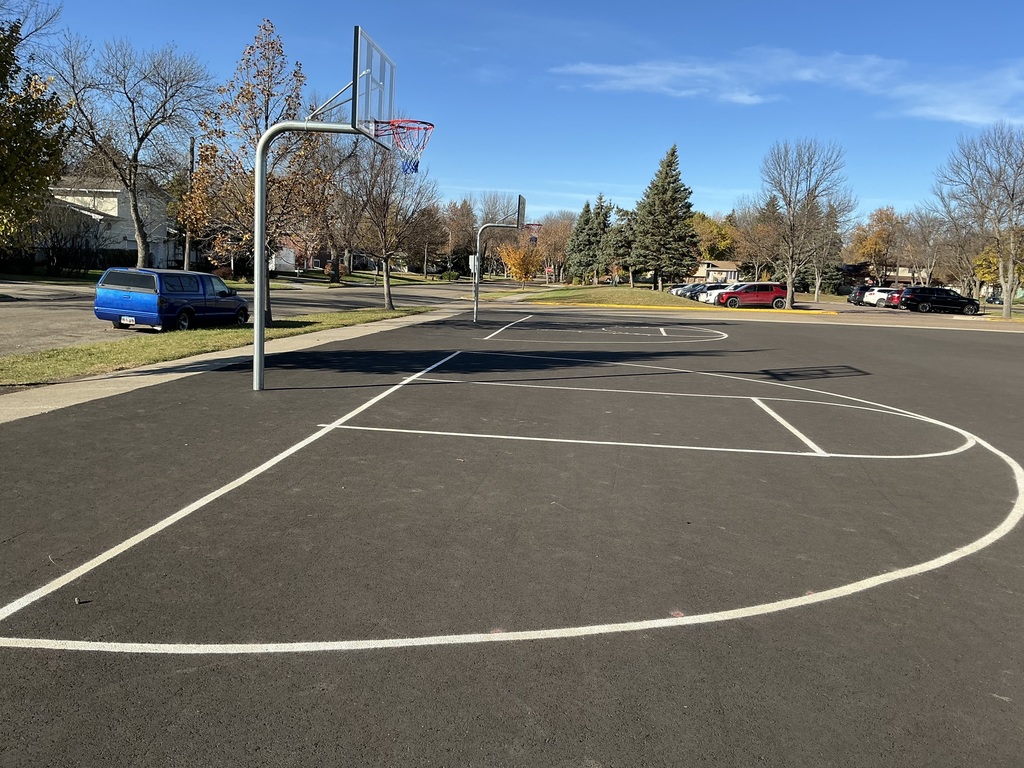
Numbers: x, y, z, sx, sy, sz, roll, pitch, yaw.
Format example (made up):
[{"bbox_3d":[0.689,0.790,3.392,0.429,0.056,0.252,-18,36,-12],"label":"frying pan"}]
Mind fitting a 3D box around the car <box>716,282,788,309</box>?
[{"bbox_3d":[16.750,-6.030,56.700,5.180,1.790,2.000,3,8,4],"label":"car"}]

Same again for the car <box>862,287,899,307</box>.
[{"bbox_3d":[33.897,-7.631,73.500,4.900,1.740,1.930,3,7,5],"label":"car"}]

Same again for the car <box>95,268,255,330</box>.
[{"bbox_3d":[-9.050,-2.380,22.800,1.780,1.600,5.150,4,8,9],"label":"car"}]

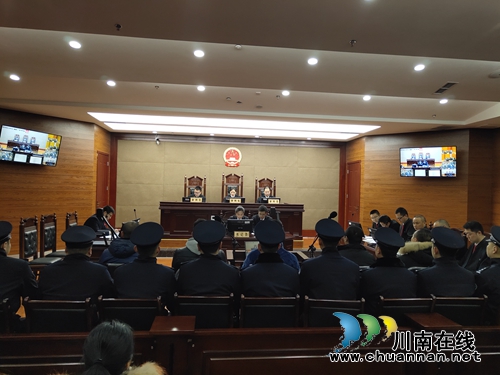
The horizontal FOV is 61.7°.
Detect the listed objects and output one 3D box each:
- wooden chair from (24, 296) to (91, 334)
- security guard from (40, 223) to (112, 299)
[{"bbox_3d":[-1.434,1.250,3.300,0.480,0.880,0.520,1,0,-2],"label":"wooden chair"},{"bbox_3d":[-1.387,0.996,3.470,0.600,1.400,0.800,1,0,-3],"label":"security guard"}]

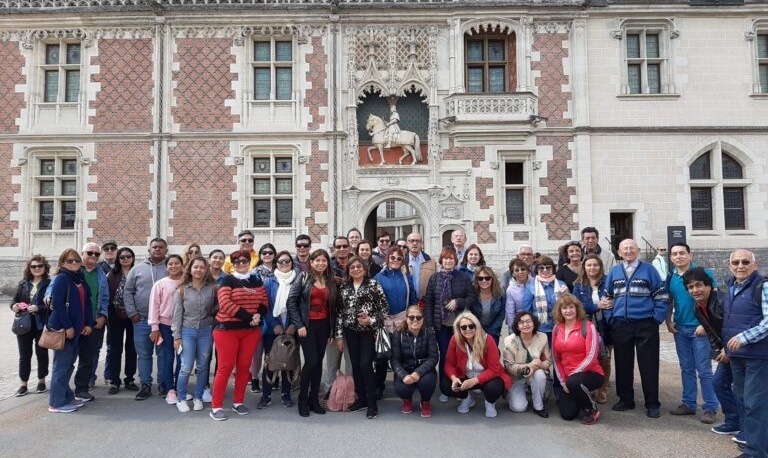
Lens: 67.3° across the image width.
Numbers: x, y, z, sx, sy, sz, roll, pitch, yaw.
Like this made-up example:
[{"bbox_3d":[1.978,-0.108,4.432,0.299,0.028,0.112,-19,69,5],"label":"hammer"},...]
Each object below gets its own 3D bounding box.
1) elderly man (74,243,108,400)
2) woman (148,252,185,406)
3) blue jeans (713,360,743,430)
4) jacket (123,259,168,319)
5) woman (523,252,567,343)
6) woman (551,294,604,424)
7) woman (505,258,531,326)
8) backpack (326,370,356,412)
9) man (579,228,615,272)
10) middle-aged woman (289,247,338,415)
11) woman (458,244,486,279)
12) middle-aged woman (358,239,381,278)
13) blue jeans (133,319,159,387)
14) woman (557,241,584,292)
[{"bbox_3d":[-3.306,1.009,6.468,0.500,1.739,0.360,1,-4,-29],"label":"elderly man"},{"bbox_3d":[-2.330,1.064,6.293,0.460,1.592,0.330,1,-4,-19],"label":"woman"},{"bbox_3d":[3.093,1.396,5.120,0.420,0.788,0.380,2,-4,-31],"label":"blue jeans"},{"bbox_3d":[-2.580,0.676,6.400,0.600,0.718,0.360,1,-3,-16],"label":"jacket"},{"bbox_3d":[1.714,1.067,6.120,0.500,1.570,0.330,-1,-3,10],"label":"woman"},{"bbox_3d":[1.907,1.253,5.759,0.500,1.190,0.660,-2,-3,27],"label":"woman"},{"bbox_3d":[1.483,1.069,6.295,0.480,1.514,0.330,-1,-3,9],"label":"woman"},{"bbox_3d":[-0.431,1.648,5.850,0.290,0.400,0.190,0,-3,-3],"label":"backpack"},{"bbox_3d":[2.500,0.860,6.950,0.520,1.760,0.330,-1,-3,16],"label":"man"},{"bbox_3d":[-0.703,1.020,5.750,0.460,1.631,0.330,1,-4,-19],"label":"middle-aged woman"},{"bbox_3d":[1.059,1.017,6.851,0.470,1.691,0.320,-1,-3,7],"label":"woman"},{"bbox_3d":[-0.211,1.005,6.741,0.460,1.700,0.320,0,-3,-3],"label":"middle-aged woman"},{"bbox_3d":[-2.567,1.325,6.355,0.400,0.880,0.280,0,-3,-10],"label":"blue jeans"},{"bbox_3d":[2.124,0.960,6.500,0.470,1.640,0.320,-1,-3,13],"label":"woman"}]

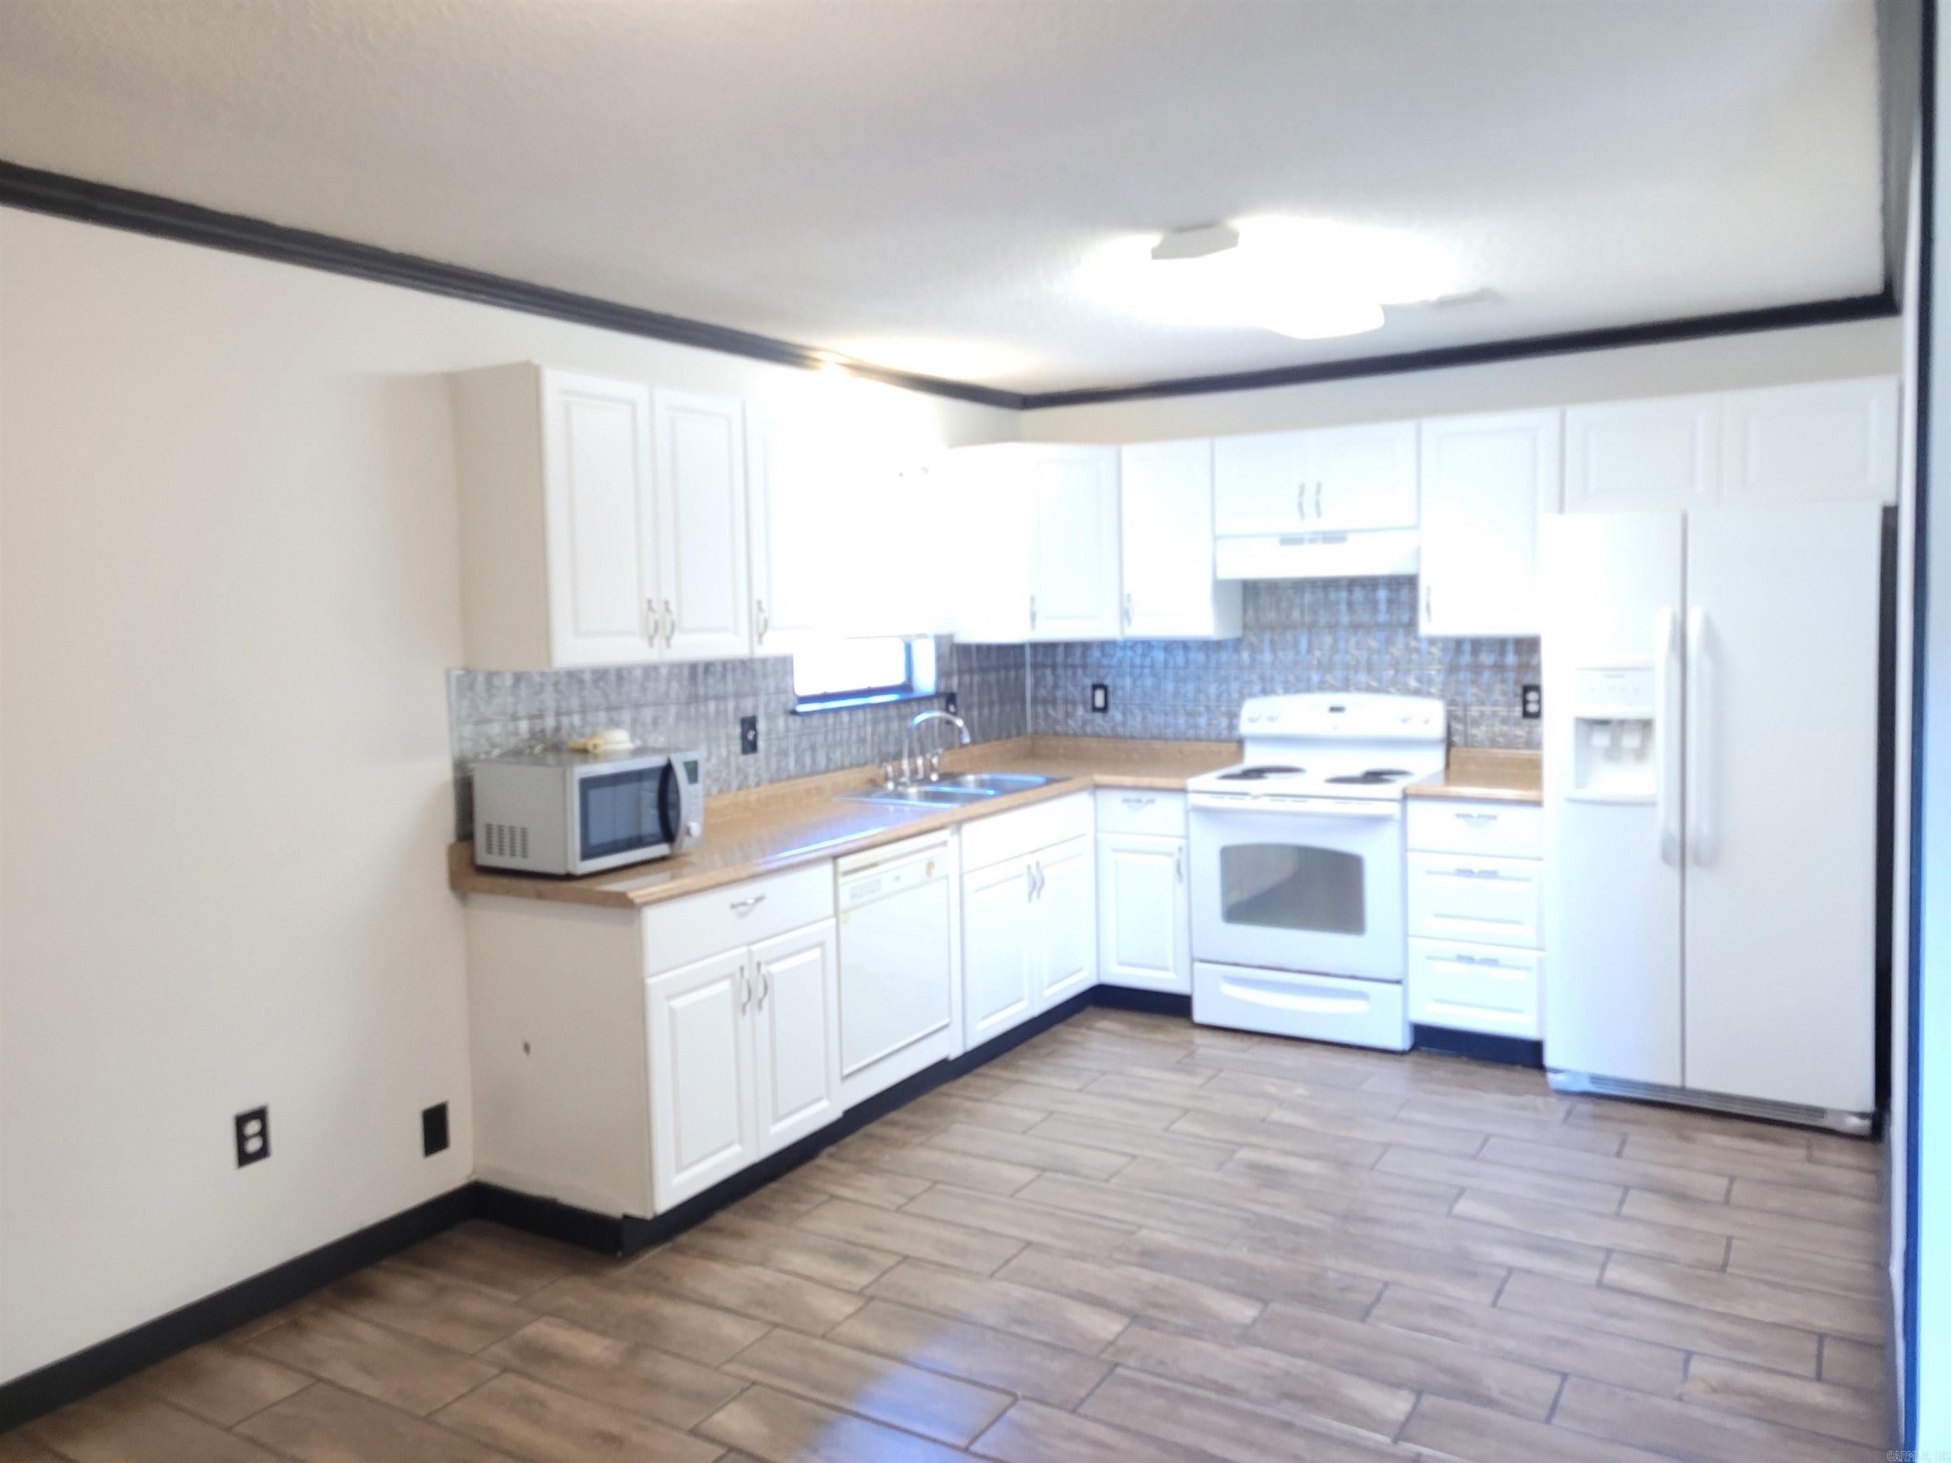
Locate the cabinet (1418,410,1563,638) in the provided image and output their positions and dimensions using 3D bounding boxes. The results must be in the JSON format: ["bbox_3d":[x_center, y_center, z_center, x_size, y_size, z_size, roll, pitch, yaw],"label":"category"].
[{"bbox_3d":[1.823,-0.717,5.100,0.461,0.737,0.324,1,5,31],"label":"cabinet"}]

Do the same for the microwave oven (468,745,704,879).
[{"bbox_3d":[-0.992,0.198,3.831,0.380,0.277,0.465,2,6,32],"label":"microwave oven"}]

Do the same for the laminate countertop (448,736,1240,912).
[{"bbox_3d":[-0.128,0.221,4.777,0.988,0.121,3.046,1,5,31],"label":"laminate countertop"}]

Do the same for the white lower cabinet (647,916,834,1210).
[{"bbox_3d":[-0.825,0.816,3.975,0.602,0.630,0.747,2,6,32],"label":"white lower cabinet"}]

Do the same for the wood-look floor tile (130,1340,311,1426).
[{"bbox_3d":[-1.546,1.333,3.004,0.380,0.010,0.200,1,6,31],"label":"wood-look floor tile"}]

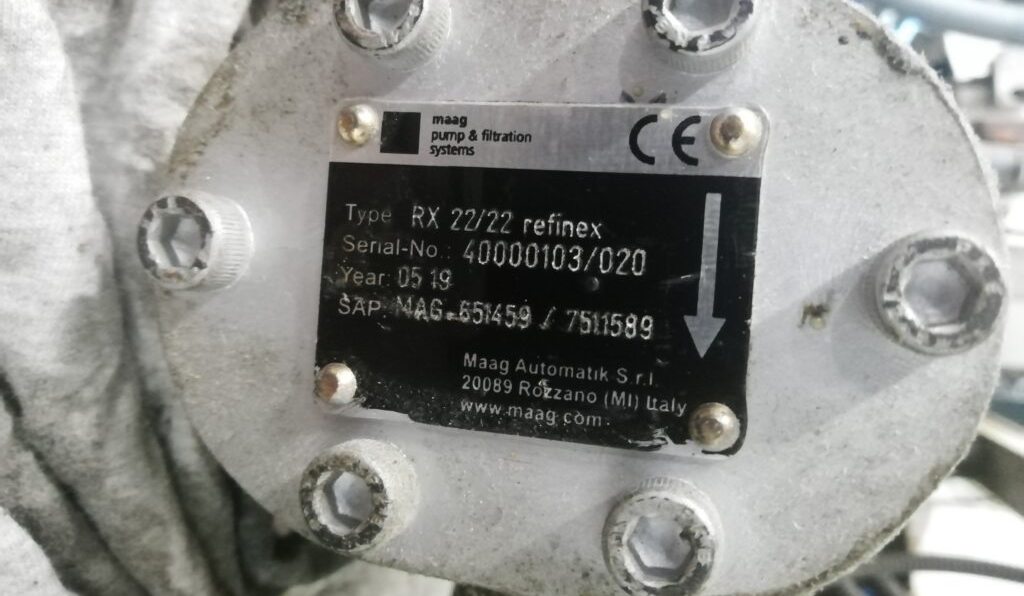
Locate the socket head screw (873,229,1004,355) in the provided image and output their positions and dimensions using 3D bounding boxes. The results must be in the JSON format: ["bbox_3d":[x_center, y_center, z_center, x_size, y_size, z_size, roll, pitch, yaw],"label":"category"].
[{"bbox_3d":[0.064,-0.001,0.117,0.018,0.018,0.012,4,0,15],"label":"socket head screw"}]

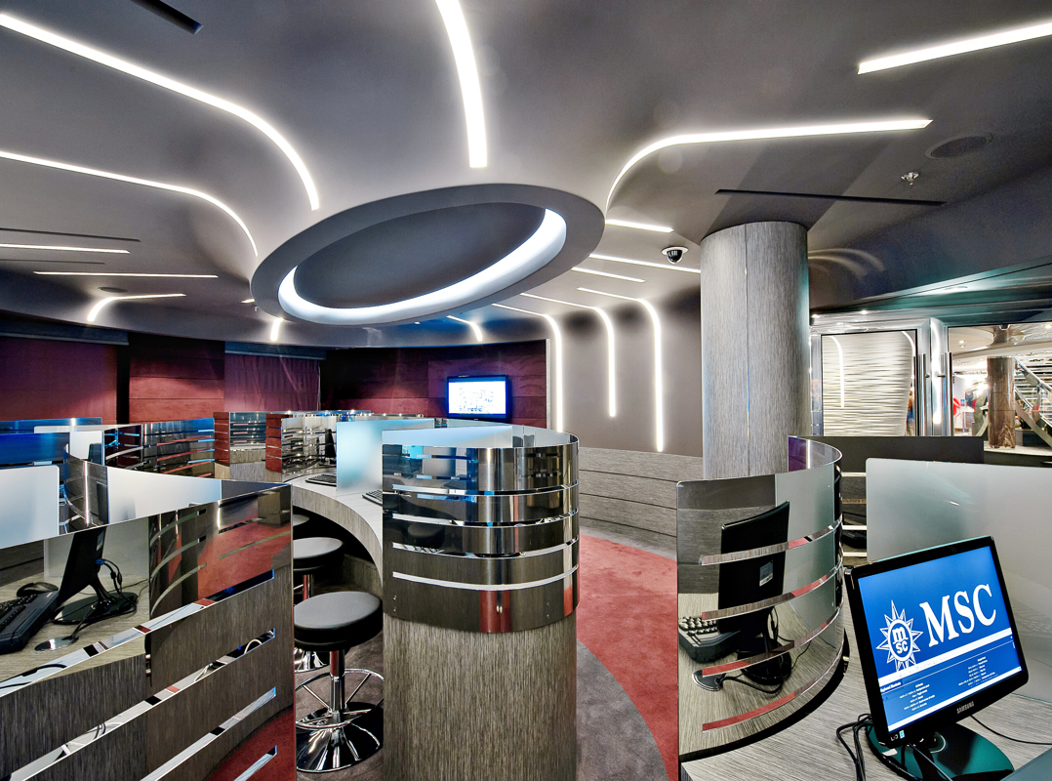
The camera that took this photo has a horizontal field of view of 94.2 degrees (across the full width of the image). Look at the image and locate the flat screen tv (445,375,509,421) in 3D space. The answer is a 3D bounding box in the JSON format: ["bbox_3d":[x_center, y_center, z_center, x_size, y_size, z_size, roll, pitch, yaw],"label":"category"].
[{"bbox_3d":[-0.594,0.106,6.099,0.965,0.575,0.085,-1,-1,32],"label":"flat screen tv"}]

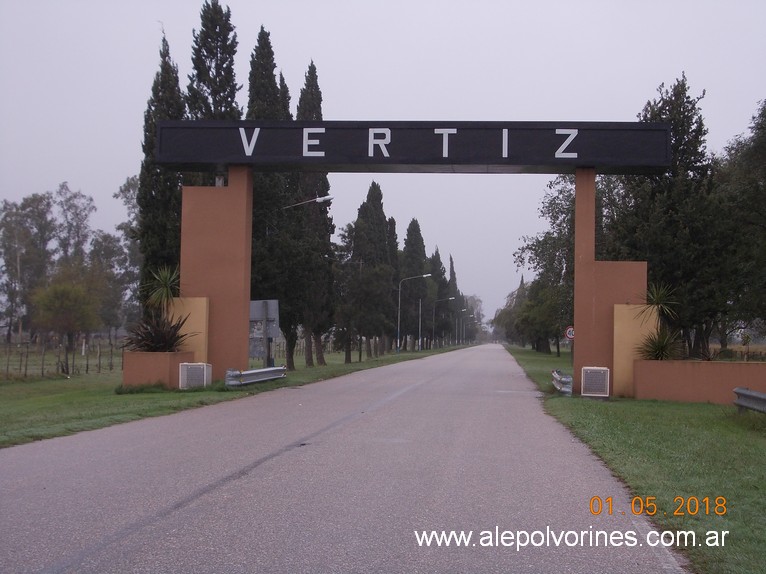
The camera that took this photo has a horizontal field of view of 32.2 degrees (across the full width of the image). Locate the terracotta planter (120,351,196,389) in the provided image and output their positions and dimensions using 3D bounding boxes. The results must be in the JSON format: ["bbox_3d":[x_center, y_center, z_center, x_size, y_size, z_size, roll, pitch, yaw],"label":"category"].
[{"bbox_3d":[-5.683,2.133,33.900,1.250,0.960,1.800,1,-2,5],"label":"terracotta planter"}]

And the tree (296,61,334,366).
[{"bbox_3d":[-3.509,-3.766,68.000,2.000,15.500,2.000,1,-2,5],"label":"tree"}]

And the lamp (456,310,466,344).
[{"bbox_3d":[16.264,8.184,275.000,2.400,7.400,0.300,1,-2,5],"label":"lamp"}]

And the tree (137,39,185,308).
[{"bbox_3d":[-7.607,-2.790,46.000,1.850,11.700,1.850,1,-2,5],"label":"tree"}]

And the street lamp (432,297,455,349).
[{"bbox_3d":[9.116,5.349,200.000,3.200,7.600,0.300,1,-2,5],"label":"street lamp"}]

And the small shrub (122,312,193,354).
[{"bbox_3d":[-5.725,1.166,34.000,1.800,1.000,1.600,1,-2,5],"label":"small shrub"}]

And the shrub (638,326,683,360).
[{"bbox_3d":[7.083,1.447,34.000,1.150,0.860,1.100,1,-2,5],"label":"shrub"}]

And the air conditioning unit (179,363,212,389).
[{"bbox_3d":[-4.676,2.207,33.100,0.650,0.650,0.660,1,-2,5],"label":"air conditioning unit"}]

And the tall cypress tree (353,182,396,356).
[{"bbox_3d":[-0.679,-1.398,106.000,3.400,13.700,3.400,1,-2,5],"label":"tall cypress tree"}]

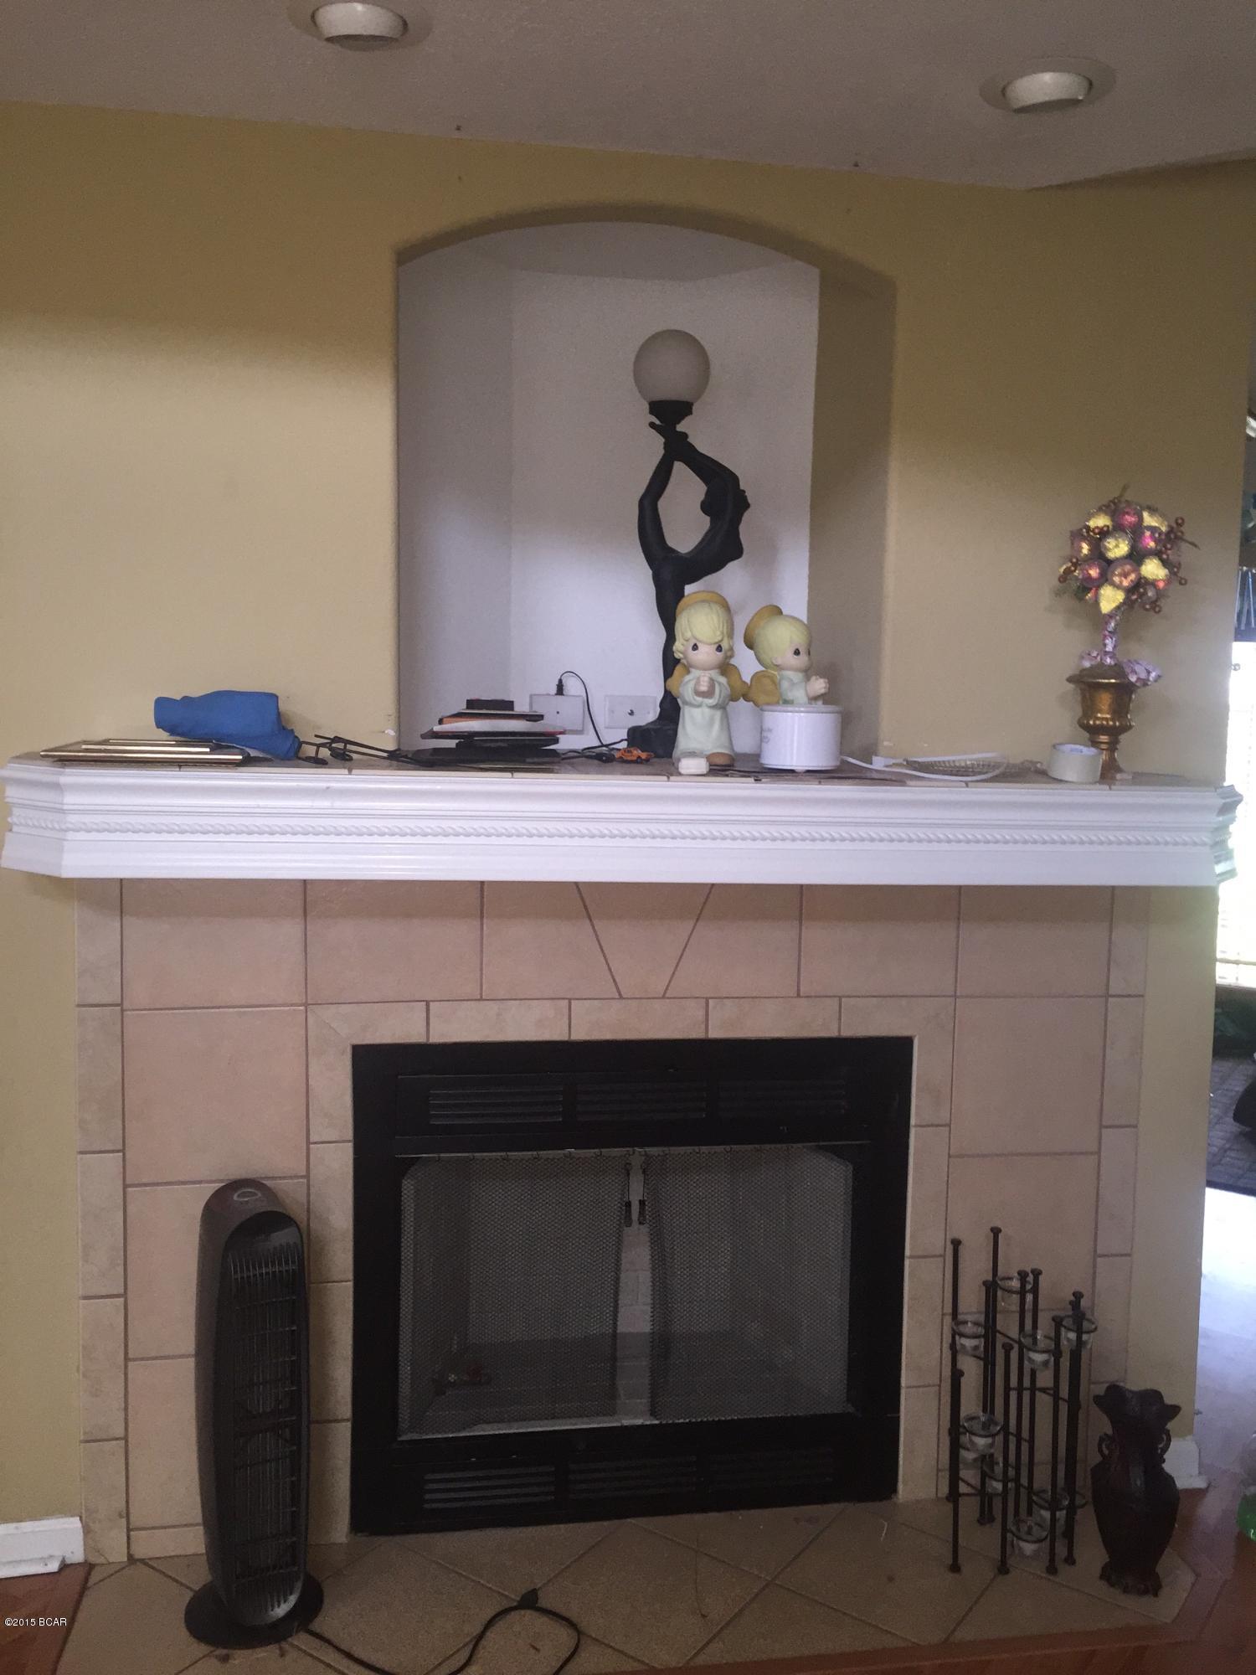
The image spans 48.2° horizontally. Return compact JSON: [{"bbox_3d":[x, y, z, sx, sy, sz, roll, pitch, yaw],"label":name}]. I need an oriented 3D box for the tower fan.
[{"bbox_3d":[-0.616,0.923,2.309,0.225,0.736,0.225,-1,5,-24],"label":"tower fan"}]

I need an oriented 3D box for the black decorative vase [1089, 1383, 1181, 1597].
[{"bbox_3d":[0.889,1.128,2.449,0.155,0.360,0.152,0,4,-9],"label":"black decorative vase"}]

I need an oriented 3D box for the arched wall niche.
[{"bbox_3d":[0.002,-0.641,2.727,0.883,0.959,0.500,0,4,-9],"label":"arched wall niche"}]

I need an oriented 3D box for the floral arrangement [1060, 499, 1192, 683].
[{"bbox_3d":[0.879,-0.442,2.483,0.230,0.327,0.215,0,4,-9],"label":"floral arrangement"}]

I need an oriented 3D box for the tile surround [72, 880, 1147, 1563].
[{"bbox_3d":[0.021,0.662,2.569,1.962,1.240,0.050,0,4,-9],"label":"tile surround"}]

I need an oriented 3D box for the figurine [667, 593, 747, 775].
[{"bbox_3d":[0.130,-0.258,2.348,0.138,0.307,0.140,1,4,-6],"label":"figurine"}]

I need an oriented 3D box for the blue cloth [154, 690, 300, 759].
[{"bbox_3d":[-0.657,-0.185,2.299,0.233,0.111,0.160,0,4,-9],"label":"blue cloth"}]

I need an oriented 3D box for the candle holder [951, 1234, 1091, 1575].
[{"bbox_3d":[0.722,1.014,2.559,0.258,0.565,0.250,2,4,9],"label":"candle holder"}]

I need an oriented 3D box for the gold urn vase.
[{"bbox_3d":[0.849,-0.205,2.497,0.133,0.206,0.133,0,4,-9],"label":"gold urn vase"}]

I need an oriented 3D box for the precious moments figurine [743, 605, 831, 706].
[{"bbox_3d":[0.286,-0.285,2.546,0.150,0.271,0.140,3,5,22],"label":"precious moments figurine"}]

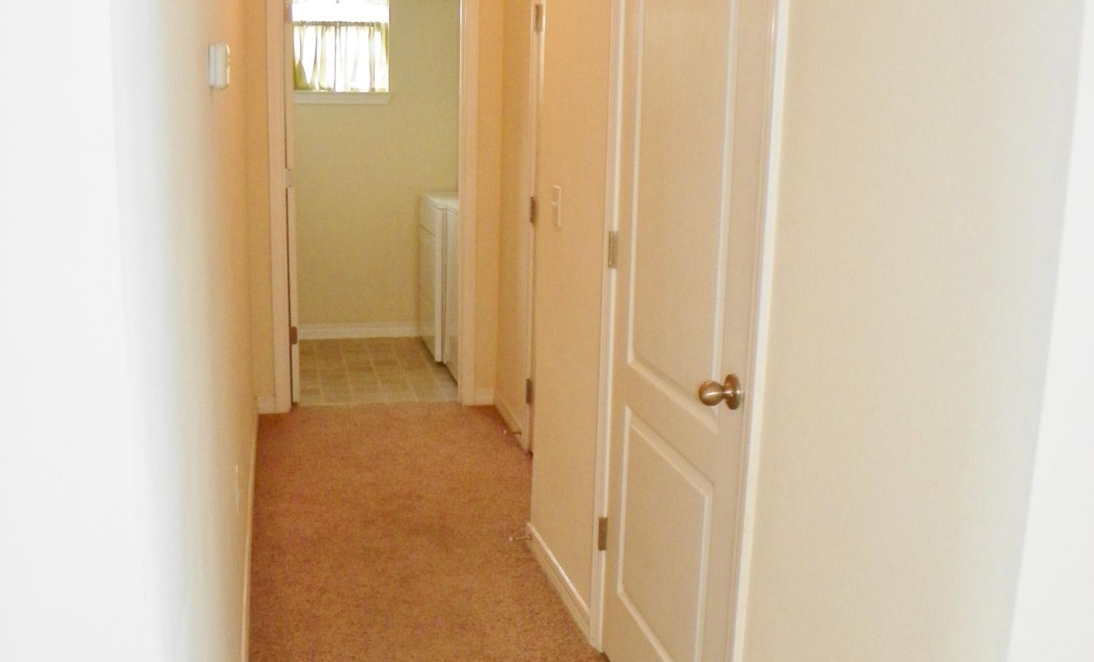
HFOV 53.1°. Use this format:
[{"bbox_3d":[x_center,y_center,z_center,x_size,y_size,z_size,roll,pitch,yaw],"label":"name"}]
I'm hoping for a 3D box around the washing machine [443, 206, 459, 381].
[{"bbox_3d":[-0.166,-0.218,5.883,0.670,0.980,0.680,-1,12,-14],"label":"washing machine"}]

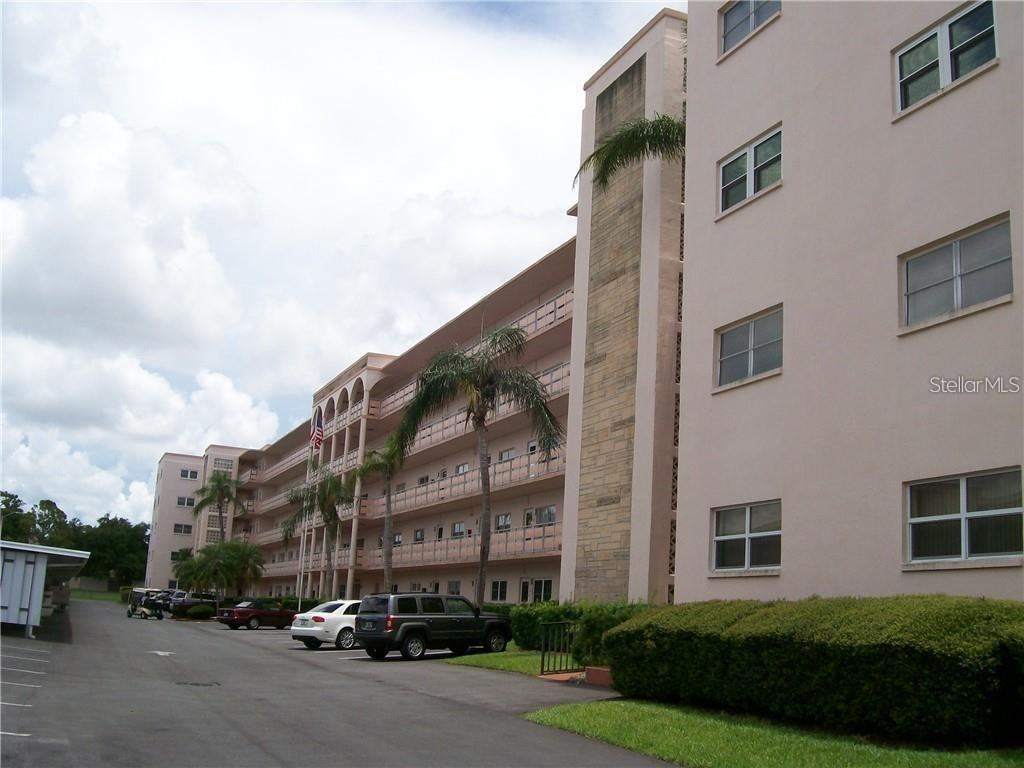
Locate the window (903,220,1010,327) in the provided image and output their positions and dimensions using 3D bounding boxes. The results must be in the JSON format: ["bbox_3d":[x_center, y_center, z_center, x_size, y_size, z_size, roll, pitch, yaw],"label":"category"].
[{"bbox_3d":[4.996,-1.204,12.025,0.120,0.900,1.580,8,-14,-22],"label":"window"}]

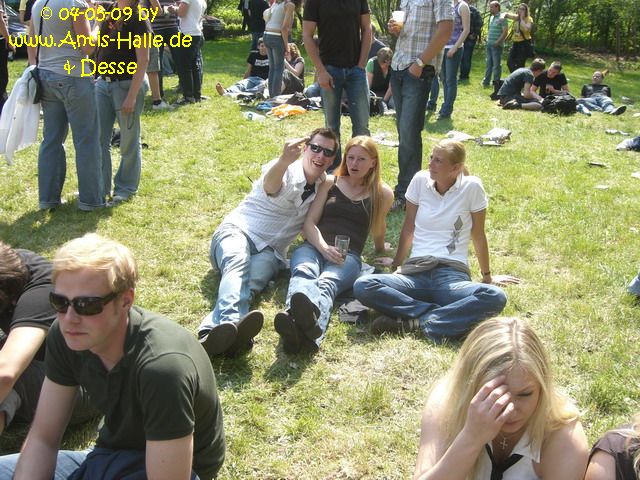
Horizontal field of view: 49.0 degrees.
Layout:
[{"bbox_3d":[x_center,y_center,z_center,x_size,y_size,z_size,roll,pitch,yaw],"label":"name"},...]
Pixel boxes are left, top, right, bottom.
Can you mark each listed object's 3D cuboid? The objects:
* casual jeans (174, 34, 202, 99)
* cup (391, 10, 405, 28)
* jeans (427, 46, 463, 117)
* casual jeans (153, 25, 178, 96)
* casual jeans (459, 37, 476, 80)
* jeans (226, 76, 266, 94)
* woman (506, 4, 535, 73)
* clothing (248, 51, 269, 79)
[{"bbox_3d":[-2.004,-2.647,10.750,0.370,1.000,0.380,-2,18,-12],"label":"casual jeans"},{"bbox_3d":[0.540,-1.538,4.900,0.092,0.125,0.092,2,18,-1],"label":"cup"},{"bbox_3d":[1.820,-2.283,10.150,0.380,0.970,0.400,-6,20,-25],"label":"jeans"},{"bbox_3d":[-2.341,-2.716,10.750,0.430,1.040,0.310,-4,19,-19],"label":"casual jeans"},{"bbox_3d":[3.359,-4.133,16.000,0.360,1.000,0.370,4,18,6],"label":"casual jeans"},{"bbox_3d":[-1.174,-2.564,11.700,0.760,0.270,0.460,-11,22,-36],"label":"jeans"},{"bbox_3d":[4.089,-3.986,14.400,0.580,1.670,0.450,14,21,33],"label":"woman"},{"bbox_3d":[-0.948,-2.956,11.900,0.500,0.500,0.290,6,18,12],"label":"clothing"}]

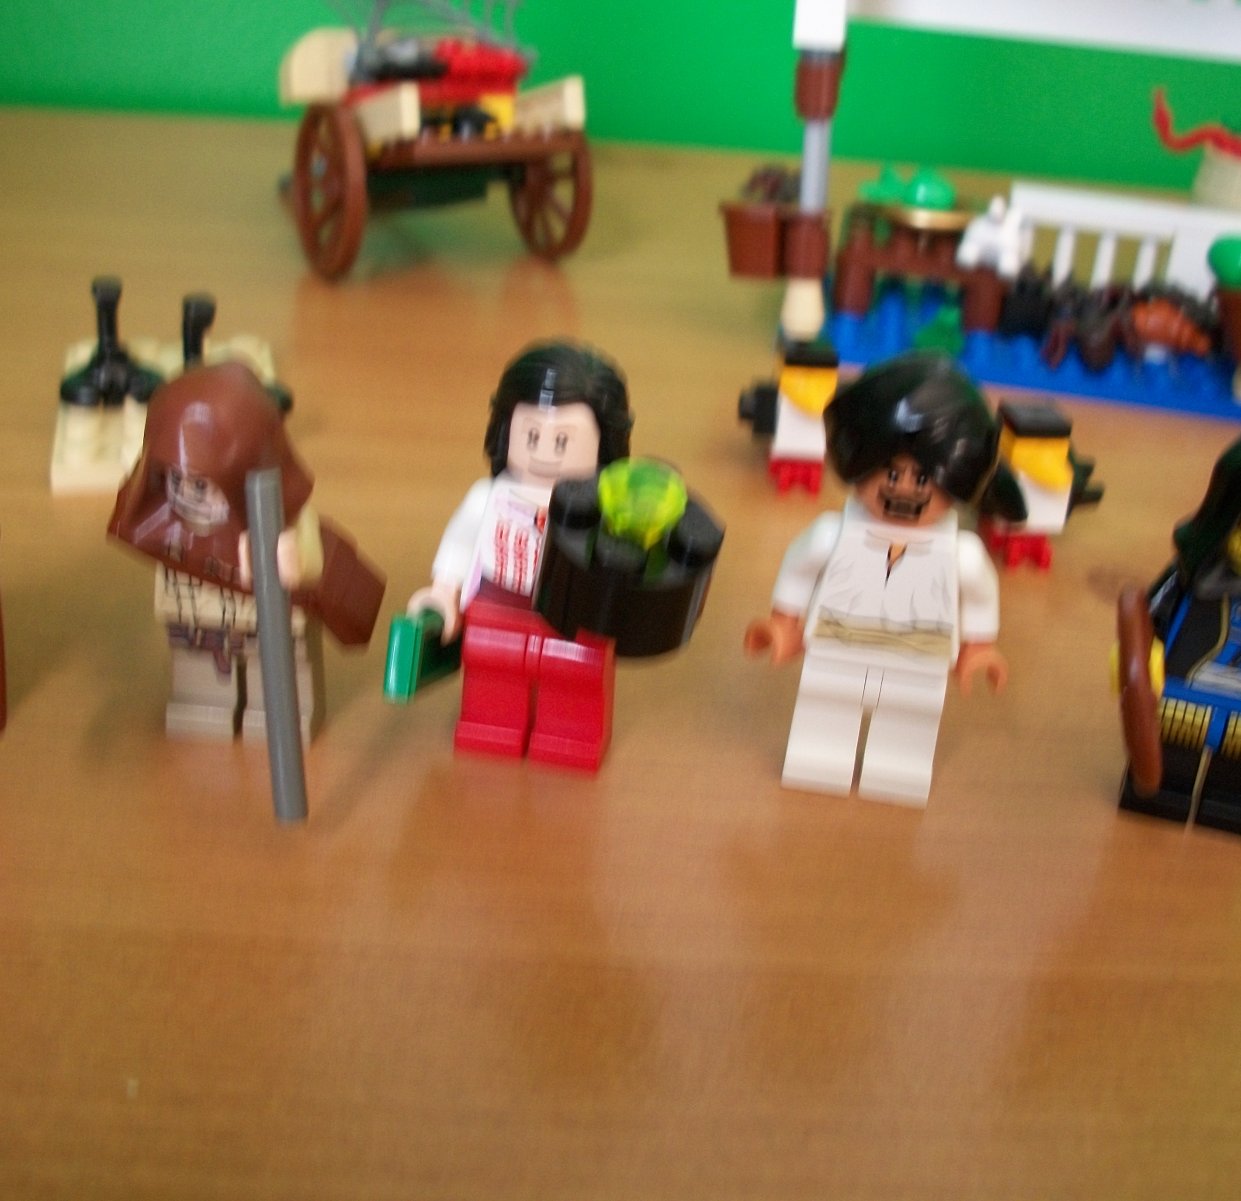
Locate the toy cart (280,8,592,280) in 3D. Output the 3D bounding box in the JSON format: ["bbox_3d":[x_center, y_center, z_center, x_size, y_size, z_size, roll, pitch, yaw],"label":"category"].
[{"bbox_3d":[-0.037,-0.093,0.316,0.050,0.051,0.052,-10,33,-25],"label":"toy cart"}]

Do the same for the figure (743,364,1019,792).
[{"bbox_3d":[0.027,-0.001,0.168,0.028,0.045,0.015,6,29,2],"label":"figure"}]

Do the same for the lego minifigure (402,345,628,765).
[{"bbox_3d":[-0.008,-0.003,0.168,0.026,0.044,0.016,9,29,7],"label":"lego minifigure"}]

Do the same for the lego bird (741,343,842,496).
[{"bbox_3d":[0.026,-0.027,0.236,0.016,0.024,0.013,2,29,-5],"label":"lego bird"}]

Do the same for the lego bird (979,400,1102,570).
[{"bbox_3d":[0.057,-0.015,0.221,0.016,0.024,0.013,1,29,-7],"label":"lego bird"}]

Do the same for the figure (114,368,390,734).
[{"bbox_3d":[-0.039,-0.003,0.165,0.026,0.042,0.019,5,29,0],"label":"figure"}]

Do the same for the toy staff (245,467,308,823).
[{"bbox_3d":[-0.033,0.005,0.155,0.003,0.039,0.003,3,29,1],"label":"toy staff"}]

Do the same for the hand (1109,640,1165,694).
[{"bbox_3d":[0.053,0.007,0.167,0.005,0.005,0.006,10,30,9],"label":"hand"}]

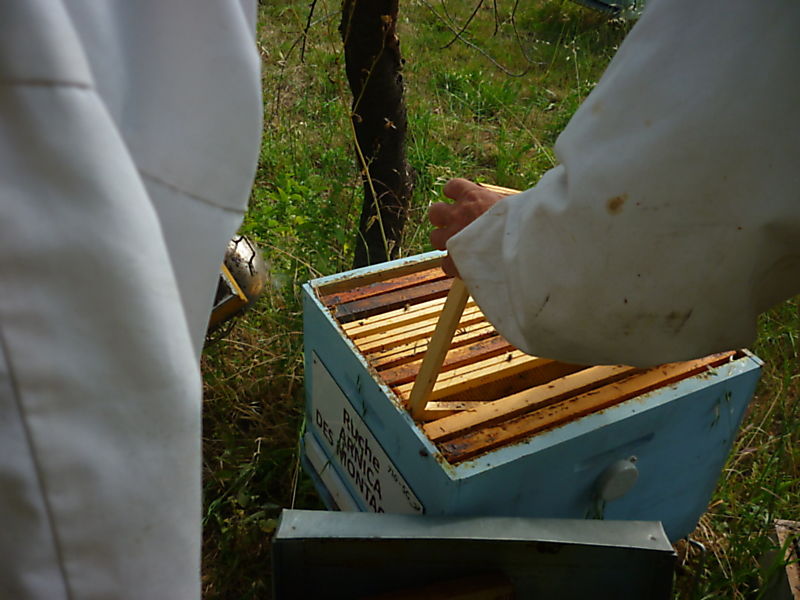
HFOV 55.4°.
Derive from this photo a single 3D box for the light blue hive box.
[{"bbox_3d":[0.161,0.179,1.187,0.502,0.353,0.438,-14,38,-25],"label":"light blue hive box"}]

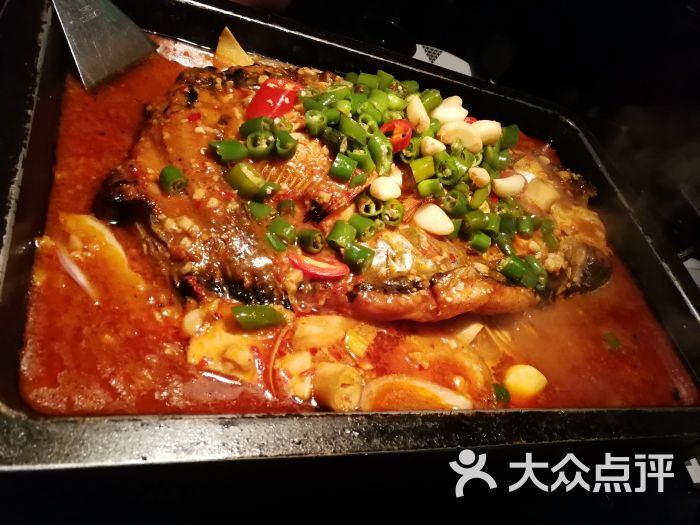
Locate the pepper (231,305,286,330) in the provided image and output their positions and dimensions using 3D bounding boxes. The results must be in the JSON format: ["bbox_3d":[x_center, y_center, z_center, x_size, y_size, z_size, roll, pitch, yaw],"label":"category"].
[{"bbox_3d":[-0.040,0.024,0.239,0.023,0.010,0.011,-2,55,-31],"label":"pepper"}]

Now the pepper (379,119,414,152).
[{"bbox_3d":[0.028,-0.076,0.327,0.018,0.009,0.018,8,50,-24],"label":"pepper"}]

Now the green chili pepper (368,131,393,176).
[{"bbox_3d":[0.017,-0.062,0.311,0.011,0.011,0.026,-13,80,-36],"label":"green chili pepper"}]

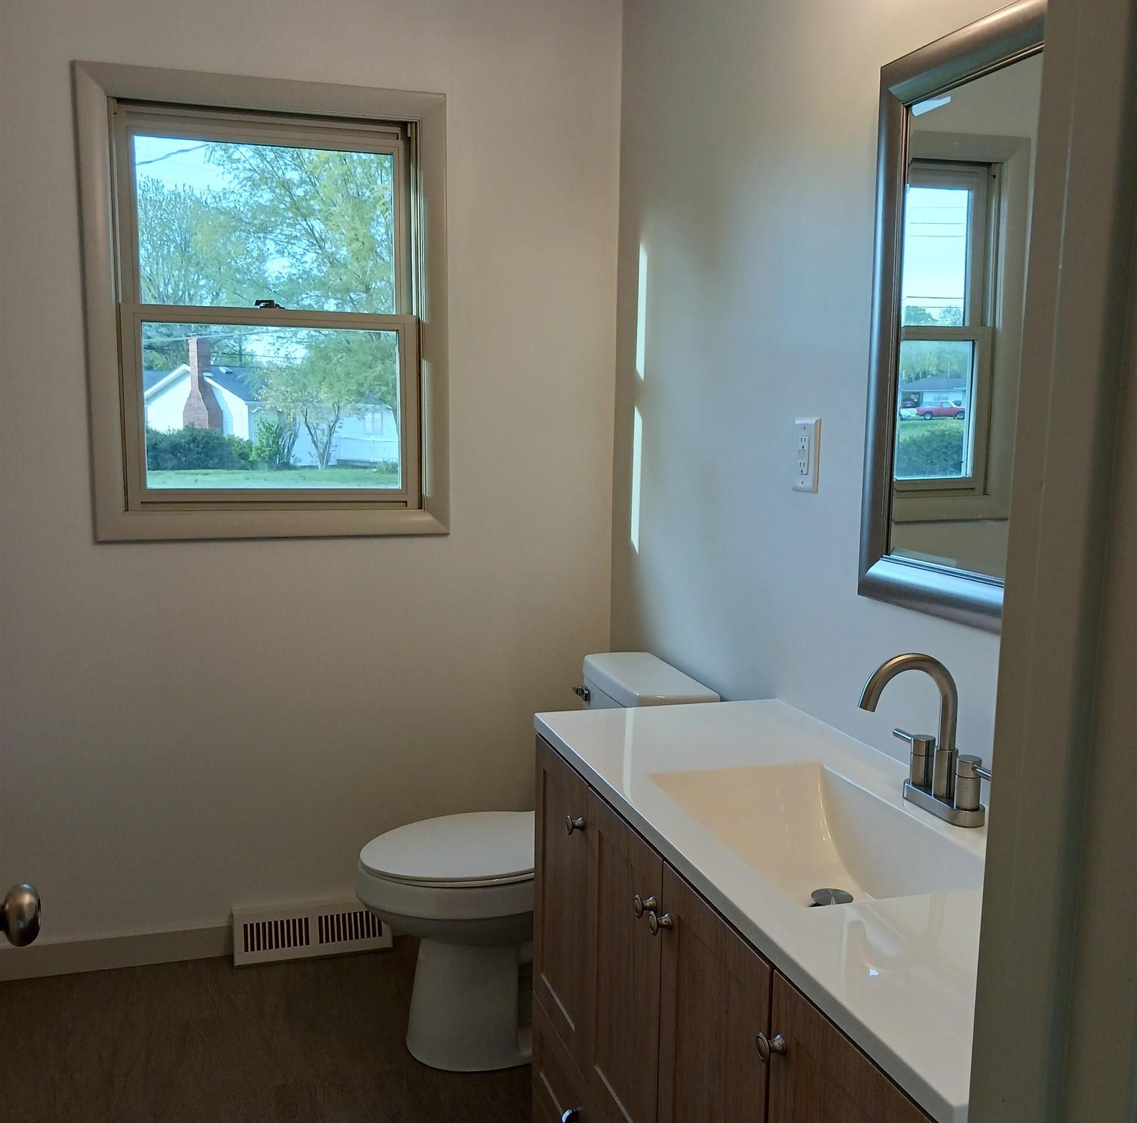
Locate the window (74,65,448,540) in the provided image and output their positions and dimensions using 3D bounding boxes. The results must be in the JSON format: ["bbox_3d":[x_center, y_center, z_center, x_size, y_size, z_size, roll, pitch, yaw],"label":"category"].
[{"bbox_3d":[-0.701,-0.585,2.810,0.828,1.060,0.090,-2,8,-17],"label":"window"}]

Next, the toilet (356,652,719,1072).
[{"bbox_3d":[-0.105,0.649,2.620,0.730,0.772,0.460,-2,8,-17],"label":"toilet"}]

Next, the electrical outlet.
[{"bbox_3d":[0.420,-0.188,2.094,0.009,0.128,0.084,-2,8,-17],"label":"electrical outlet"}]

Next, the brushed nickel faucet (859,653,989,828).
[{"bbox_3d":[0.464,0.231,1.591,0.172,0.220,0.215,-2,8,-17],"label":"brushed nickel faucet"}]

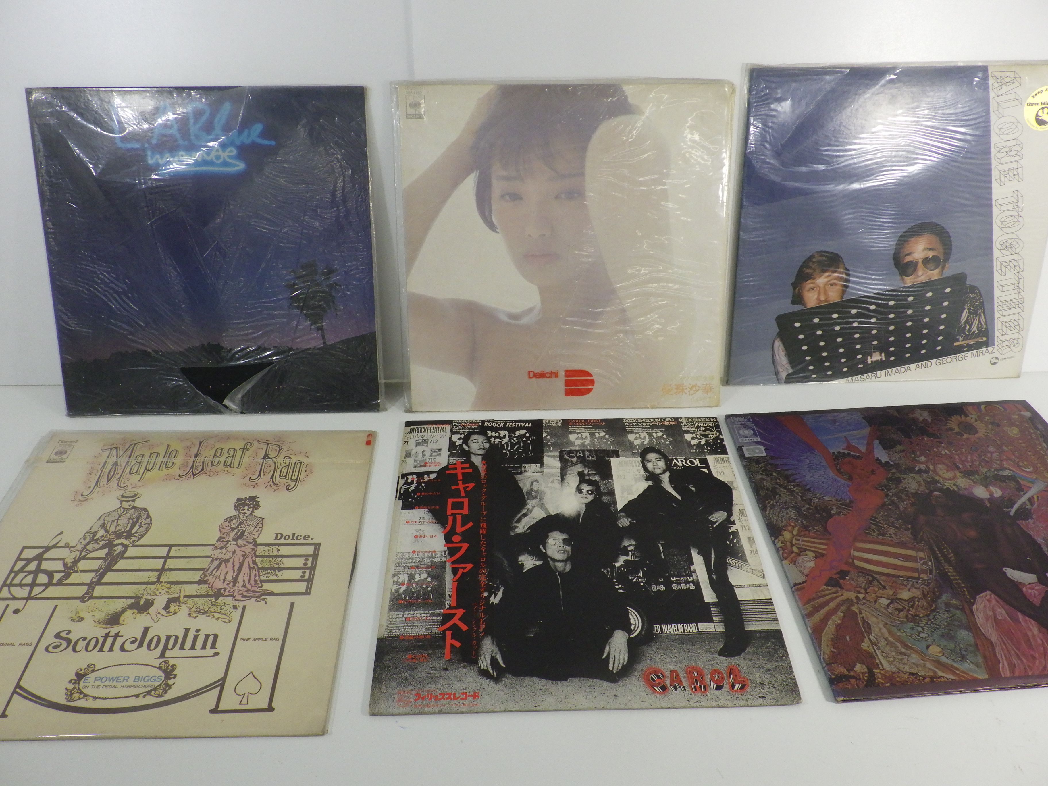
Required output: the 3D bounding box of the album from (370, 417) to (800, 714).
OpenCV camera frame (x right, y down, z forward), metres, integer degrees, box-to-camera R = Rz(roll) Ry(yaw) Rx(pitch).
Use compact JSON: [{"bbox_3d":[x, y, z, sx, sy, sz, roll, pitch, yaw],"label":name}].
[{"bbox_3d":[0.042,0.128,0.735,0.315,0.005,0.315,-1,40,-1],"label":"album"}]

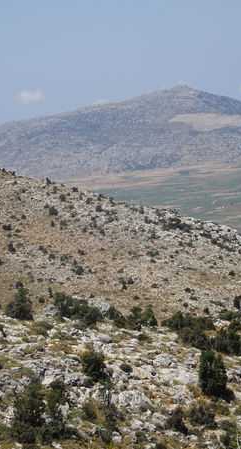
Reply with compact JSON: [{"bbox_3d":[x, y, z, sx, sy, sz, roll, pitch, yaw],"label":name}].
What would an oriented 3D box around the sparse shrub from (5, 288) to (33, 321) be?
[{"bbox_3d":[-7.559,5.987,101.000,2.096,2.236,1.991,0,4,0],"label":"sparse shrub"}]

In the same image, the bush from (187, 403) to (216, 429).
[{"bbox_3d":[4.417,10.415,73.589,1.527,1.375,1.374,0,5,0],"label":"bush"}]

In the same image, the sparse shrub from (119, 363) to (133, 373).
[{"bbox_3d":[0.325,7.735,73.000,0.757,0.483,0.719,0,4,0],"label":"sparse shrub"}]

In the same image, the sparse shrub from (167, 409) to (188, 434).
[{"bbox_3d":[2.407,8.467,58.000,0.946,1.046,0.898,0,4,0],"label":"sparse shrub"}]

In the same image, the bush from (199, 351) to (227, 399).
[{"bbox_3d":[4.824,7.781,70.000,1.452,2.440,1.452,0,5,0],"label":"bush"}]

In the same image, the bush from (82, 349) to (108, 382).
[{"bbox_3d":[-1.648,9.002,85.549,1.648,1.968,1.483,0,5,0],"label":"bush"}]

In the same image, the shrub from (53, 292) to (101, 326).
[{"bbox_3d":[-3.674,7.262,115.292,4.101,2.818,3.076,0,5,0],"label":"shrub"}]

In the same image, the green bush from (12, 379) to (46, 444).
[{"bbox_3d":[-4.135,8.314,60.000,1.423,2.701,1.423,0,5,0],"label":"green bush"}]

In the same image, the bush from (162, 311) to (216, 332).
[{"bbox_3d":[4.686,6.685,93.000,3.721,1.308,2.605,0,4,0],"label":"bush"}]

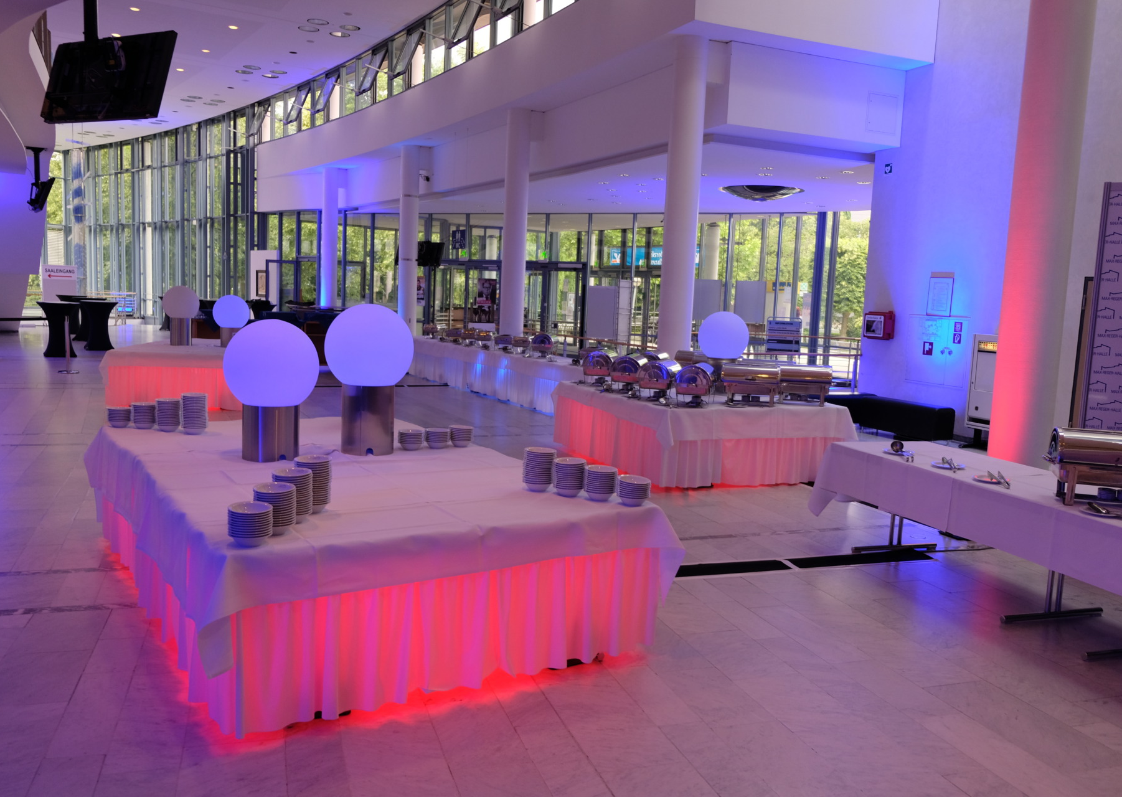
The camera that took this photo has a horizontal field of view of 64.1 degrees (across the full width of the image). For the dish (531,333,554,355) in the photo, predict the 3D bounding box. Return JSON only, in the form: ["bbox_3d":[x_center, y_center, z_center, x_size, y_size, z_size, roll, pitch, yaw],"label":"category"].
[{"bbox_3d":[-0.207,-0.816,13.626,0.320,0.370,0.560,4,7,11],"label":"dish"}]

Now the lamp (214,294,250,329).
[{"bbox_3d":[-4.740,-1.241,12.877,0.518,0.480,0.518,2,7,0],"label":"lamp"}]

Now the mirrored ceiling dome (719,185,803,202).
[{"bbox_3d":[4.053,-4.083,18.087,1.710,0.230,1.710,4,7,12],"label":"mirrored ceiling dome"}]

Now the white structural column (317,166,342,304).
[{"bbox_3d":[-6.627,-4.057,25.750,0.445,4.980,0.445,2,7,0],"label":"white structural column"}]

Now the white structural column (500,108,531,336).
[{"bbox_3d":[-0.837,-2.709,16.252,0.430,4.937,0.430,2,7,-3],"label":"white structural column"}]

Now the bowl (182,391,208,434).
[{"bbox_3d":[-2.390,0.091,5.849,0.163,0.248,0.163,2,7,0],"label":"bowl"}]

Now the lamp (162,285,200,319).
[{"bbox_3d":[-5.665,-1.402,13.350,0.505,0.490,0.505,2,7,0],"label":"lamp"}]

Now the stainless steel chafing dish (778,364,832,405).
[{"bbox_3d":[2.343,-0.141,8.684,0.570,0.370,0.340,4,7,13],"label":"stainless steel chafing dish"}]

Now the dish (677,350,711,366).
[{"bbox_3d":[1.580,-0.354,10.284,0.580,0.380,0.365,4,7,14],"label":"dish"}]

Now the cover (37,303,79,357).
[{"bbox_3d":[-10.415,-1.426,18.612,0.860,1.081,0.860,2,7,0],"label":"cover"}]

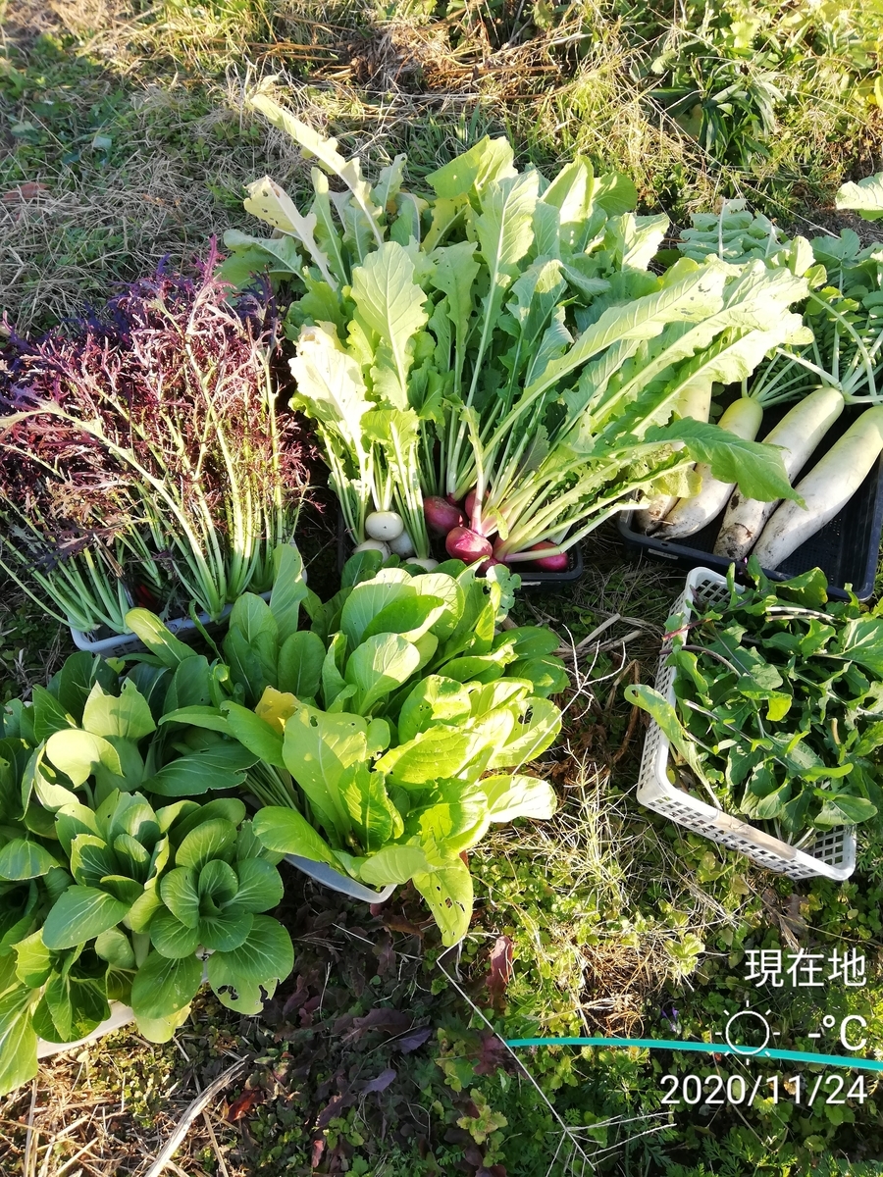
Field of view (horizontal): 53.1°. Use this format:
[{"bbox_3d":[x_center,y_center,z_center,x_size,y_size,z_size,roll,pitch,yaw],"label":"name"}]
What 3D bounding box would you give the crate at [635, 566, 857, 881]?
[{"bbox_3d":[0.355,0.141,0.996,0.232,0.052,0.325,26,52,-5],"label":"crate"}]

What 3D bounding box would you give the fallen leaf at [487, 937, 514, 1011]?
[{"bbox_3d":[0.061,0.389,0.898,0.024,0.014,0.070,6,60,2],"label":"fallen leaf"}]

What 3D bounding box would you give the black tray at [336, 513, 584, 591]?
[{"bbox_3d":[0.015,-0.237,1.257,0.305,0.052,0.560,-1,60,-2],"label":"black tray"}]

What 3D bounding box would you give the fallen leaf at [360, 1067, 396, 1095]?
[{"bbox_3d":[-0.060,0.472,0.846,0.038,0.014,0.016,-23,63,-14],"label":"fallen leaf"}]

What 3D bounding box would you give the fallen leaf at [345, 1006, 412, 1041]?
[{"bbox_3d":[-0.061,0.430,0.871,0.067,0.014,0.024,-11,60,-7],"label":"fallen leaf"}]

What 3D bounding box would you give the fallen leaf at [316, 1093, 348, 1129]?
[{"bbox_3d":[-0.103,0.493,0.833,0.016,0.014,0.036,39,66,19],"label":"fallen leaf"}]

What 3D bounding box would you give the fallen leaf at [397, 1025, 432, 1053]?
[{"bbox_3d":[-0.026,0.441,0.866,0.036,0.014,0.019,-16,61,-11],"label":"fallen leaf"}]

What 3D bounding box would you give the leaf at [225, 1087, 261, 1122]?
[{"bbox_3d":[-0.186,0.487,0.835,0.038,0.014,0.017,-37,67,-21],"label":"leaf"}]

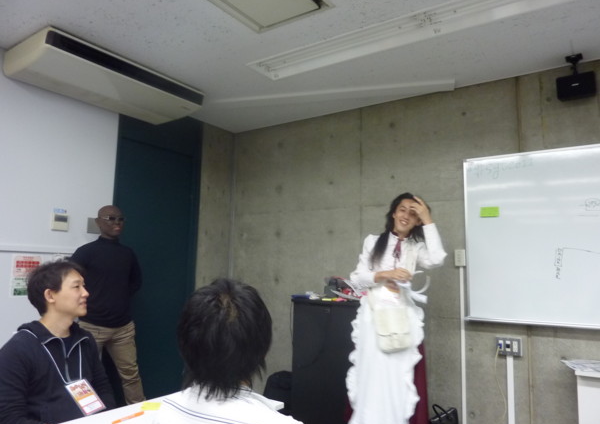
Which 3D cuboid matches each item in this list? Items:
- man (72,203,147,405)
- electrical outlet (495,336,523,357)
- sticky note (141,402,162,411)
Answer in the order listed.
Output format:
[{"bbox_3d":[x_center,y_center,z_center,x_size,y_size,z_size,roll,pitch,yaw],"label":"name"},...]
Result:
[{"bbox_3d":[-1.335,0.798,2.983,0.330,1.690,0.500,-5,-9,43],"label":"man"},{"bbox_3d":[1.459,0.940,3.021,0.163,0.122,0.042,-3,-8,34],"label":"electrical outlet"},{"bbox_3d":[-0.627,0.815,1.823,0.075,0.004,0.099,2,-6,-6],"label":"sticky note"}]

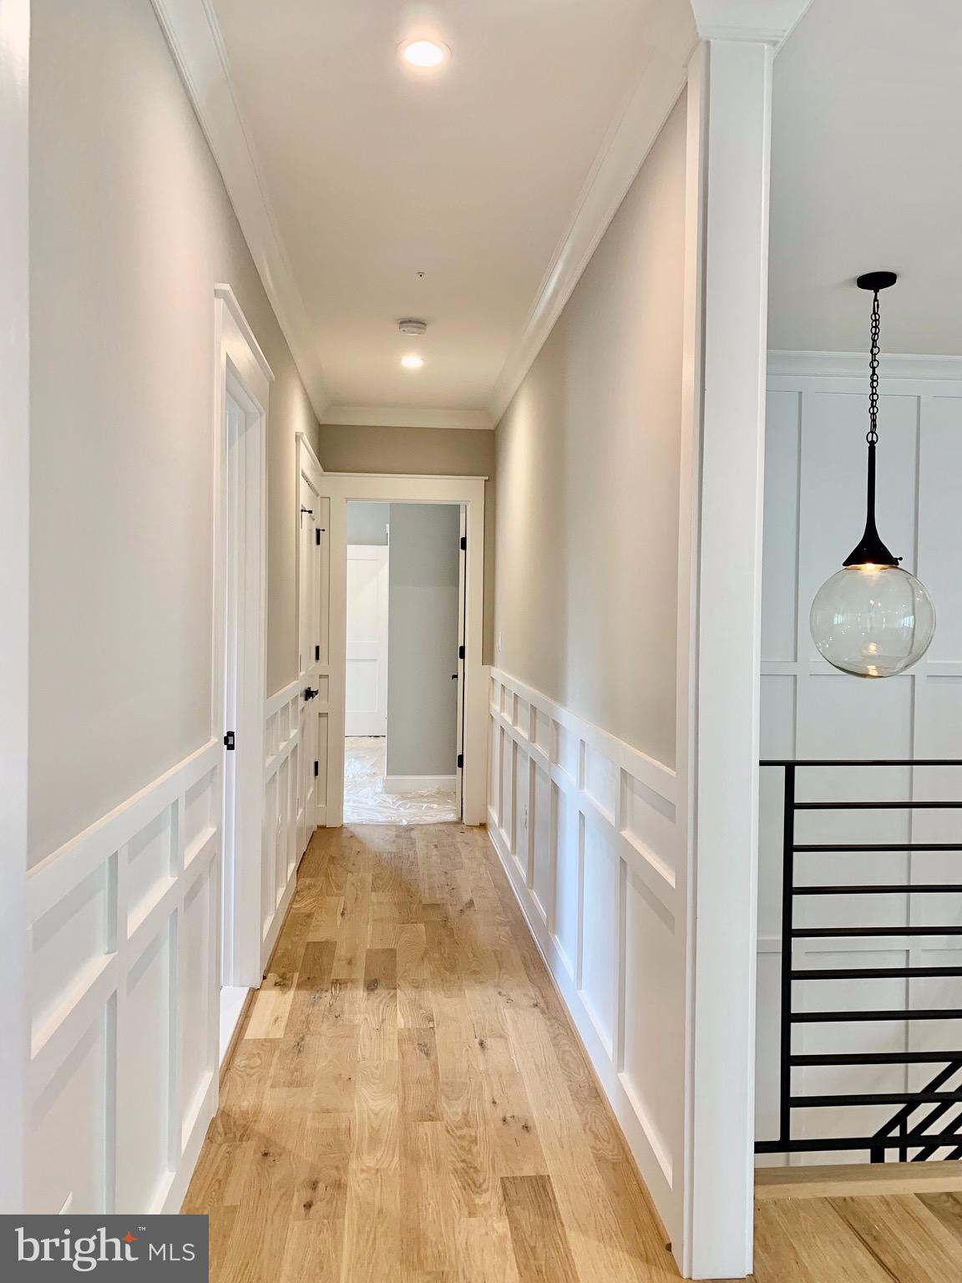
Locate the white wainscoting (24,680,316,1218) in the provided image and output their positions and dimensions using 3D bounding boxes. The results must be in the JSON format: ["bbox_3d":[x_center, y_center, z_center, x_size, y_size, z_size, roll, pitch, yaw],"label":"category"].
[{"bbox_3d":[-0.780,0.773,3.211,0.044,1.047,3.850,0,2,-5],"label":"white wainscoting"}]

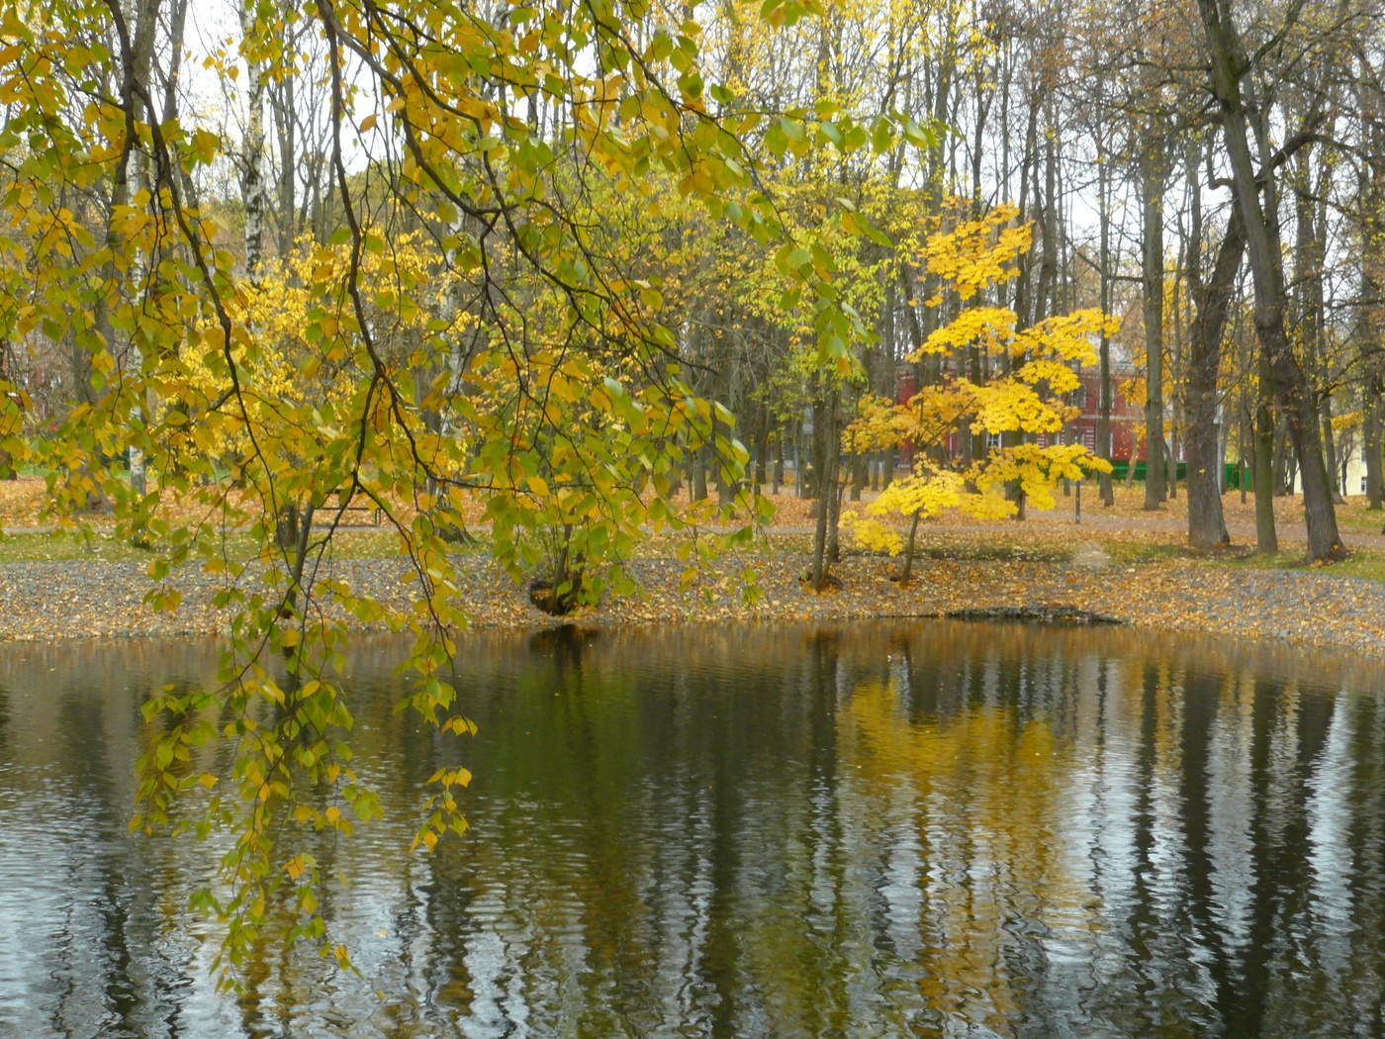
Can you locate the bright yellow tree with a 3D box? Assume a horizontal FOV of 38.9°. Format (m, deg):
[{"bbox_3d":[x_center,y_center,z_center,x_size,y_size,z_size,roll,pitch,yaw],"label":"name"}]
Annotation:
[{"bbox_3d":[4.360,-1.920,30.000,4.100,5.700,3.800,0,1,0],"label":"bright yellow tree"}]

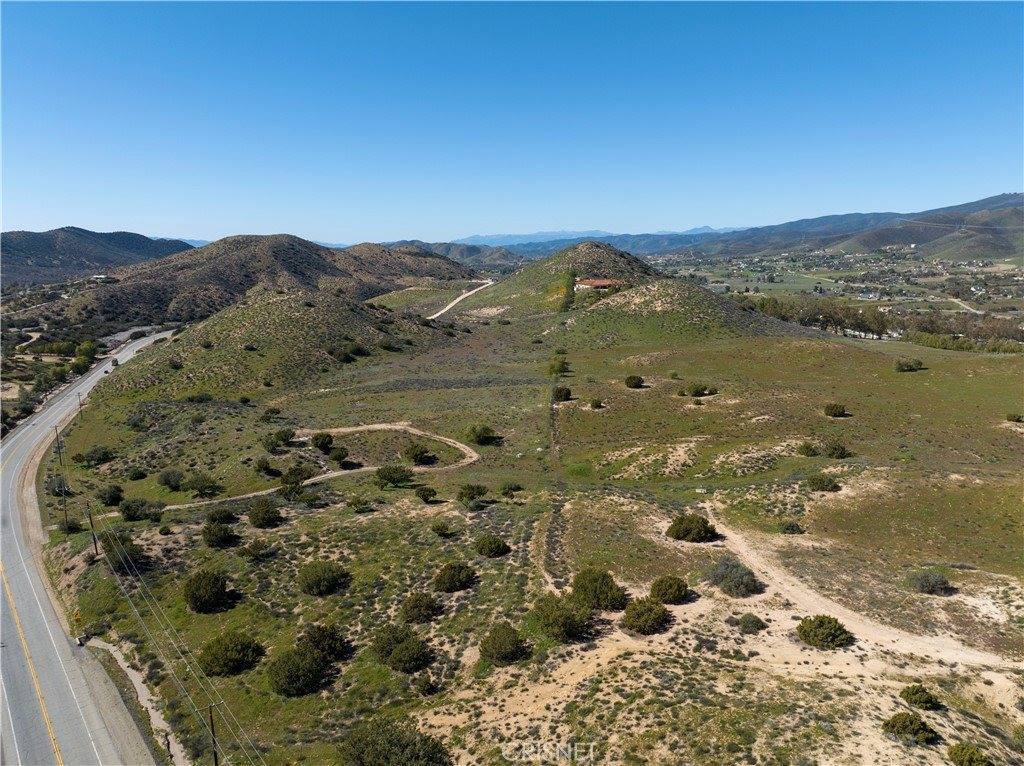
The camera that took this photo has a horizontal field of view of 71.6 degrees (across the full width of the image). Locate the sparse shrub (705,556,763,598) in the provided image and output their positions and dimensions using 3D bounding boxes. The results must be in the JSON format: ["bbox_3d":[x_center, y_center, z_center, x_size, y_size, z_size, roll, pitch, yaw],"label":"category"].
[{"bbox_3d":[32.200,27.070,102.410,7.980,4.120,7.180,4,11,18],"label":"sparse shrub"}]

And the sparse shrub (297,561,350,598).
[{"bbox_3d":[-28.640,28.970,107.780,7.660,4.740,6.900,0,11,0],"label":"sparse shrub"}]

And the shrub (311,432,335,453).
[{"bbox_3d":[-49.700,15.300,185.530,5.840,4.910,5.250,0,11,0],"label":"shrub"}]

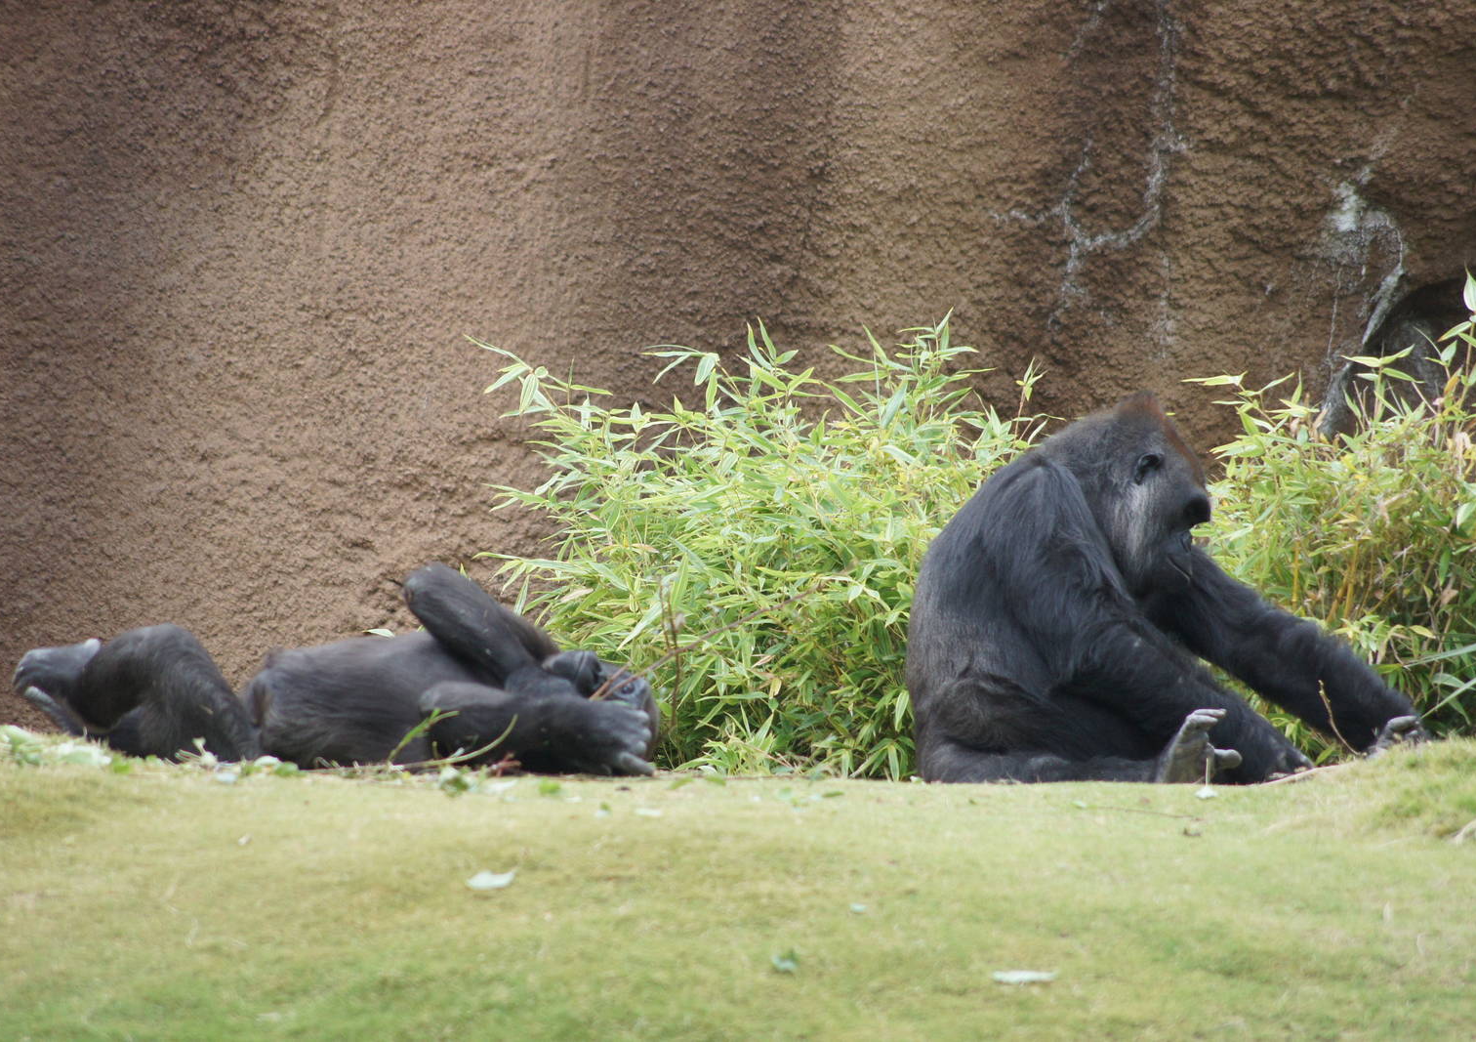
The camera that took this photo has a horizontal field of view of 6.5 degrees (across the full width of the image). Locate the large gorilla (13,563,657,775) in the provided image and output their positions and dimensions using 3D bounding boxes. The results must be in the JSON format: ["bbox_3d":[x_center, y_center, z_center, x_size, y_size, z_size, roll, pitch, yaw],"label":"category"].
[{"bbox_3d":[-0.837,0.307,27.000,1.310,0.420,0.560,2,6,4],"label":"large gorilla"}]

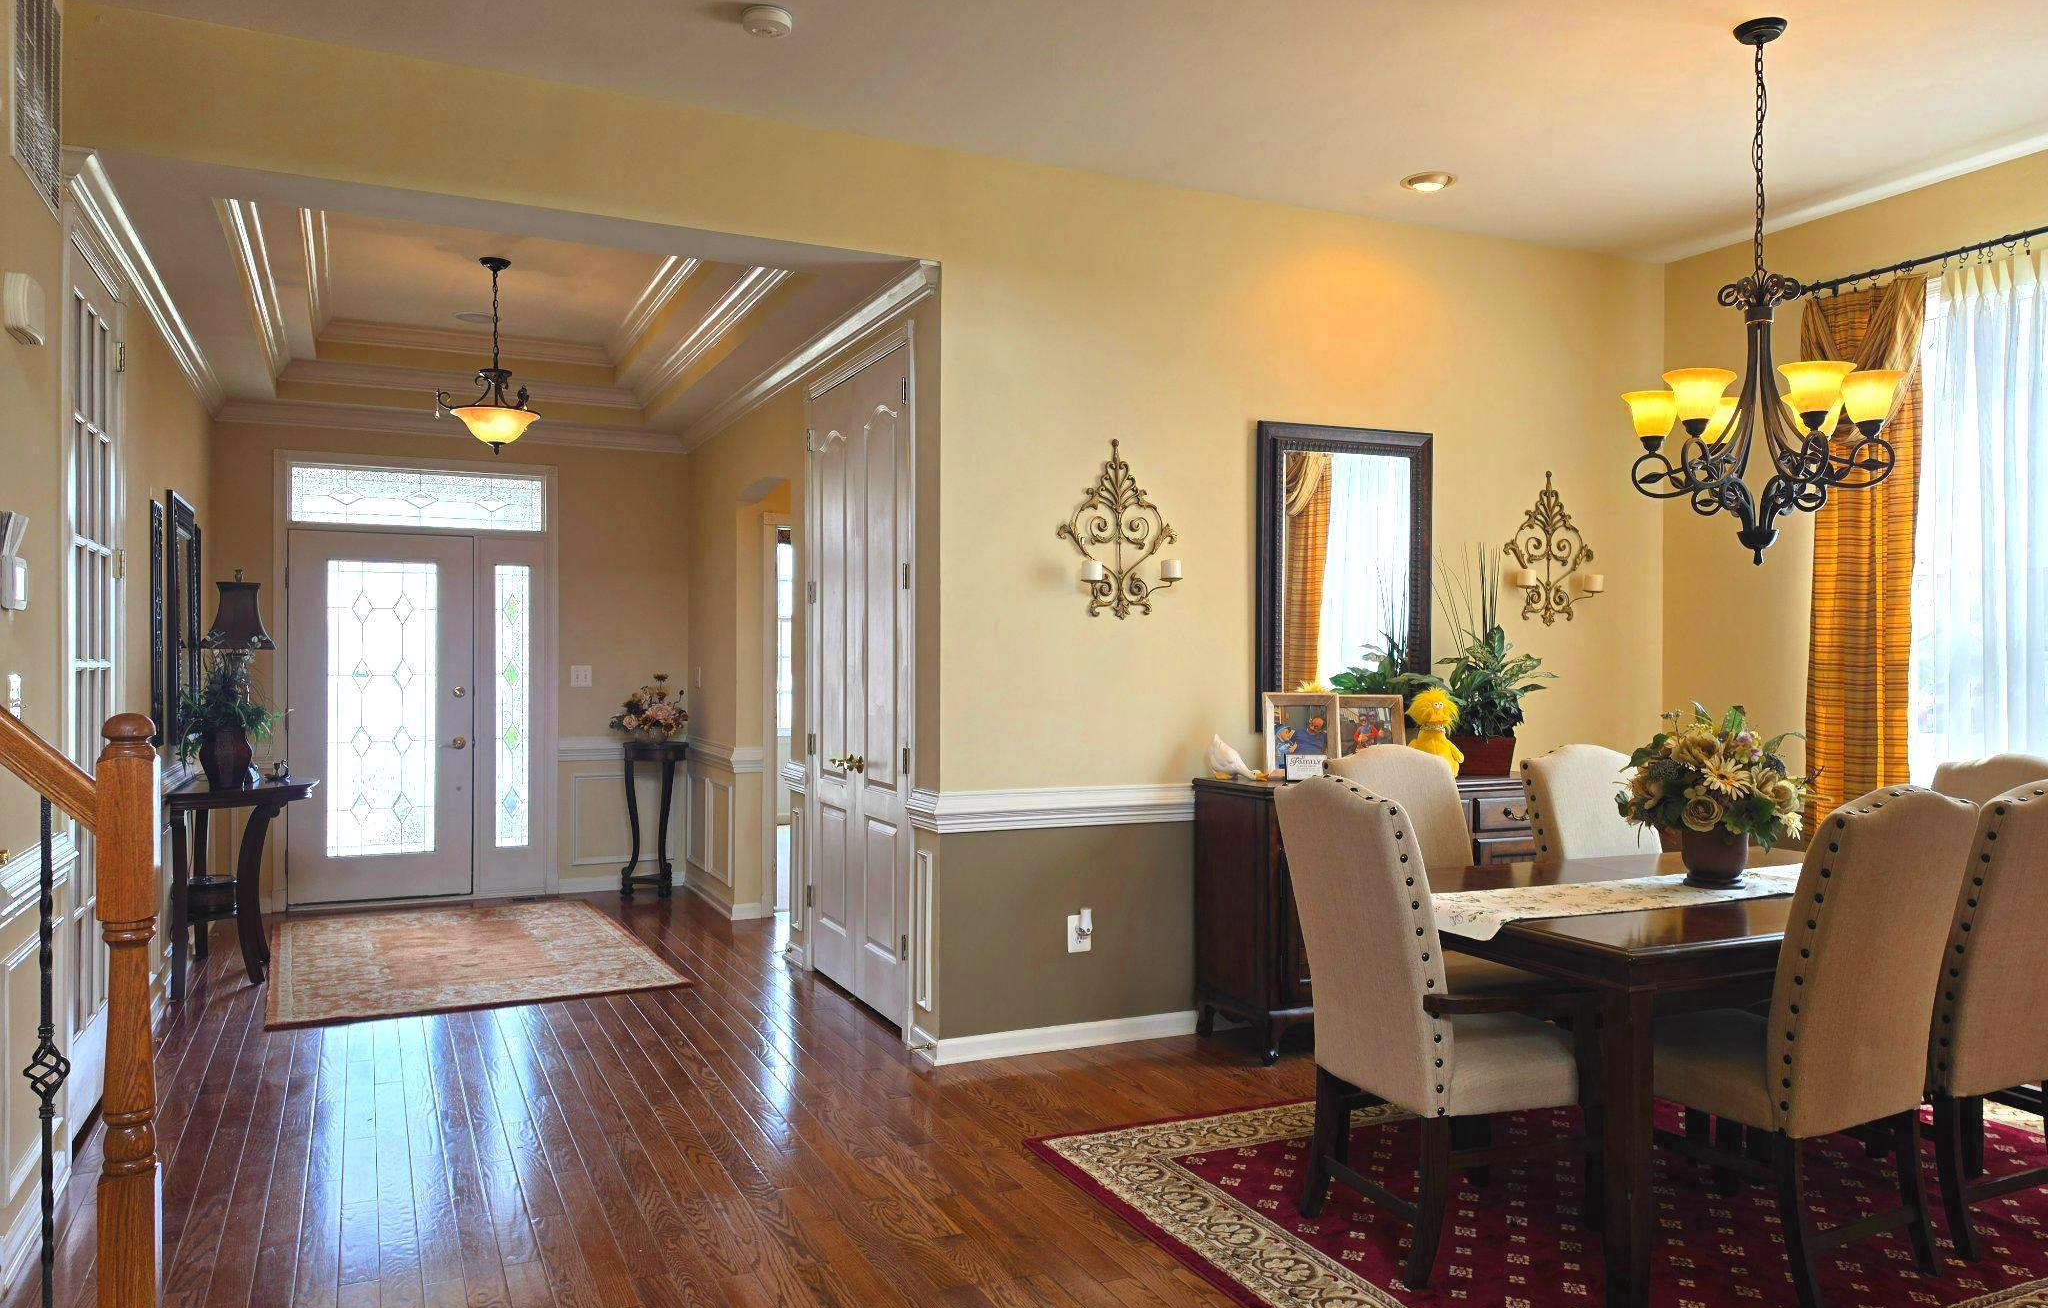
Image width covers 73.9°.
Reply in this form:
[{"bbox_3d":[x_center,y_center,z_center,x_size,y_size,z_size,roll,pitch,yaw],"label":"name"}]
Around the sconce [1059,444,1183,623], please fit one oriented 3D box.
[{"bbox_3d":[0.359,-0.439,4.744,0.490,0.630,0.130,0,0,-24],"label":"sconce"}]

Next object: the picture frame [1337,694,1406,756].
[{"bbox_3d":[1.308,0.310,5.151,0.265,0.305,0.040,0,-10,-4],"label":"picture frame"}]

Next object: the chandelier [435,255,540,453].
[{"bbox_3d":[-2.284,-1.276,5.841,0.430,0.830,0.420,0,0,-26],"label":"chandelier"}]

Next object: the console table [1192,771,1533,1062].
[{"bbox_3d":[1.350,0.914,5.015,1.390,0.930,0.470,0,0,-25],"label":"console table"}]

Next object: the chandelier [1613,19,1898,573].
[{"bbox_3d":[1.985,-0.959,3.666,0.690,1.460,0.690,0,0,-26],"label":"chandelier"}]

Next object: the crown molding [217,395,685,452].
[{"bbox_3d":[-3.063,-1.258,7.486,2.410,0.120,0.100,0,0,-26],"label":"crown molding"}]

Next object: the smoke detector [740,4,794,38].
[{"bbox_3d":[-0.682,-1.675,3.612,0.135,0.038,0.135,0,0,0],"label":"smoke detector"}]

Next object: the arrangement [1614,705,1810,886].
[{"bbox_3d":[1.884,0.384,3.705,0.475,0.465,0.460,0,0,-26],"label":"arrangement"}]

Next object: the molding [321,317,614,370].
[{"bbox_3d":[-2.865,-1.615,7.096,1.450,0.100,0.090,0,0,-26],"label":"molding"}]

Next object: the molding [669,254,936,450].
[{"bbox_3d":[-1.192,-1.259,6.280,0.100,0.120,3.880,0,0,-26],"label":"molding"}]

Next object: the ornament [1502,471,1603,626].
[{"bbox_3d":[2.183,-0.438,5.531,0.490,0.630,0.130,0,0,-24],"label":"ornament"}]

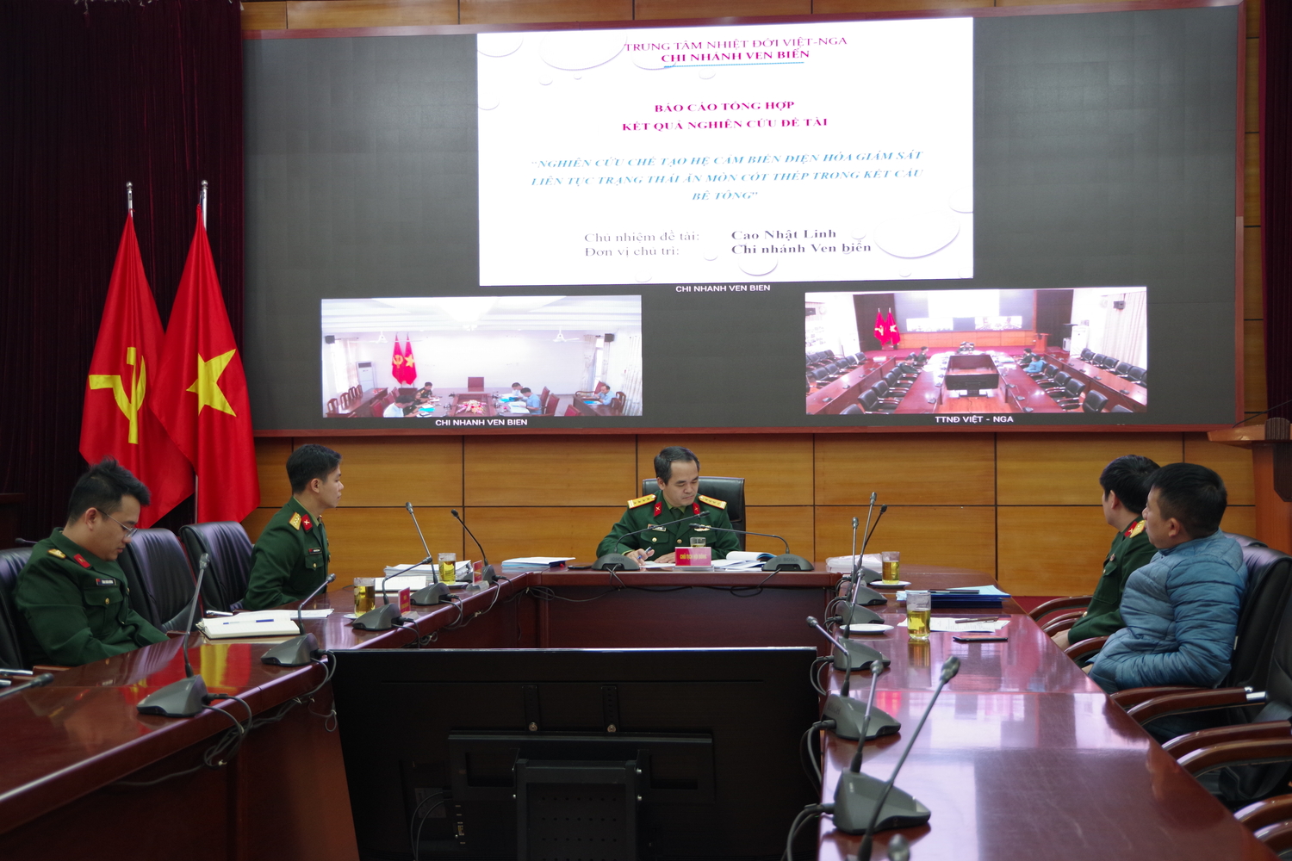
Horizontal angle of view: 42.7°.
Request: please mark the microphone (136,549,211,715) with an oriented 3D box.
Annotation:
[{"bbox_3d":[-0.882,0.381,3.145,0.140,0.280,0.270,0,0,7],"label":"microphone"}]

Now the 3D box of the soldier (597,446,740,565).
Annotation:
[{"bbox_3d":[0.102,0.708,7.450,0.640,1.280,0.750,0,0,5],"label":"soldier"}]

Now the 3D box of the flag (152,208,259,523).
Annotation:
[{"bbox_3d":[-2.869,-0.388,10.750,0.630,2.100,0.330,0,0,7],"label":"flag"}]

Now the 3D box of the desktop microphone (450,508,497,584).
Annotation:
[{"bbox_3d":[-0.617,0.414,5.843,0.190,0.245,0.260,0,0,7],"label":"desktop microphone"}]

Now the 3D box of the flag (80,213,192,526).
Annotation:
[{"bbox_3d":[-3.350,-0.372,10.850,0.670,2.120,0.330,0,0,7],"label":"flag"}]

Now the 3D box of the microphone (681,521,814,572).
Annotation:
[{"bbox_3d":[0.441,0.494,7.030,0.540,0.220,0.190,0,0,7],"label":"microphone"}]

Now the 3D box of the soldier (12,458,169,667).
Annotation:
[{"bbox_3d":[-1.286,0.674,4.046,0.720,1.210,0.560,0,0,27],"label":"soldier"}]

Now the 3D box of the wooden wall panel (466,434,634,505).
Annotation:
[{"bbox_3d":[-0.658,0.258,11.263,1.180,0.520,0.040,0,0,6],"label":"wooden wall panel"}]

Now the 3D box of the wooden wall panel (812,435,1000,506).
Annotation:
[{"bbox_3d":[1.726,0.245,10.994,1.180,0.520,0.040,0,0,6],"label":"wooden wall panel"}]

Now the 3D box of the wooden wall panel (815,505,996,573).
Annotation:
[{"bbox_3d":[1.729,0.803,11.000,1.190,0.590,0.030,0,0,7],"label":"wooden wall panel"}]

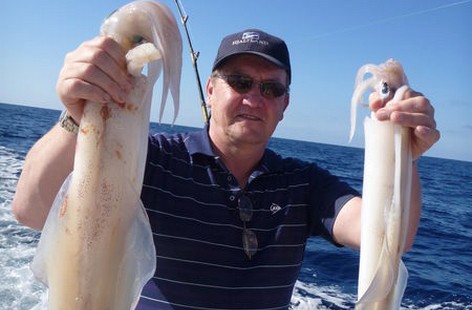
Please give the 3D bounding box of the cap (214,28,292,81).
[{"bbox_3d":[0.037,-0.216,1.107,0.180,0.130,0.265,10,2,-7],"label":"cap"}]

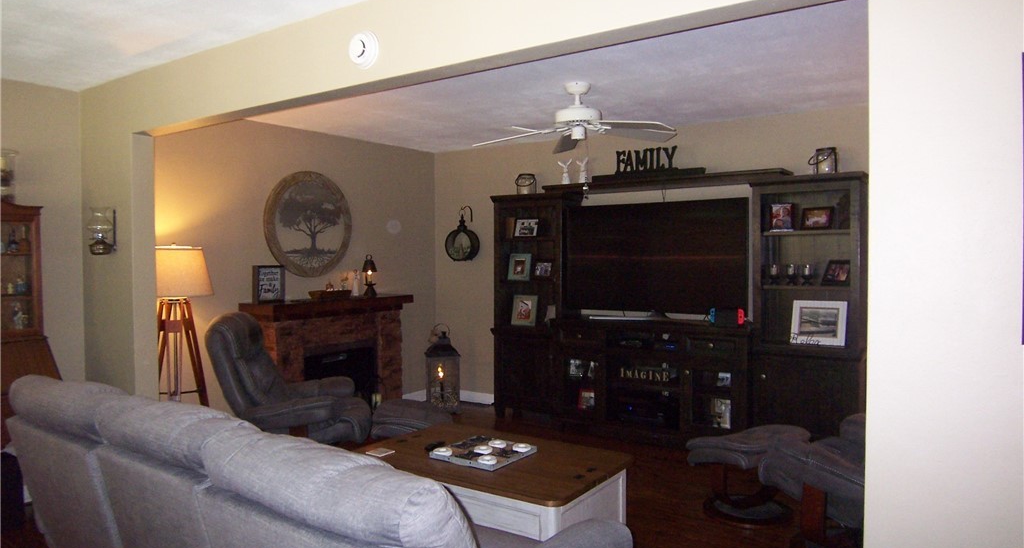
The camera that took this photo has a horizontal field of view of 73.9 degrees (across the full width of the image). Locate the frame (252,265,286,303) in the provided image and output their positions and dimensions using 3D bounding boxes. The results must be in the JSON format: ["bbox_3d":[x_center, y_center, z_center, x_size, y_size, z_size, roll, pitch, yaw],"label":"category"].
[{"bbox_3d":[-1.774,0.080,5.004,0.064,0.274,0.230,1,2,35],"label":"frame"}]

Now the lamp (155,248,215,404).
[{"bbox_3d":[-2.104,0.565,4.269,0.520,1.485,0.520,1,2,34],"label":"lamp"}]

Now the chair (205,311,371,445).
[{"bbox_3d":[-1.371,0.782,4.362,0.880,1.040,0.790,0,2,-8],"label":"chair"}]

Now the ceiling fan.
[{"bbox_3d":[0.366,-0.930,3.912,1.264,0.328,1.264,1,2,35],"label":"ceiling fan"}]

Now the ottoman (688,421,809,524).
[{"bbox_3d":[1.343,1.084,3.822,0.549,0.431,0.480,-1,2,-27],"label":"ottoman"}]

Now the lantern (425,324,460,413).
[{"bbox_3d":[-0.627,0.846,6.154,0.304,0.784,0.304,-1,2,-13],"label":"lantern"}]

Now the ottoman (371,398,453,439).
[{"bbox_3d":[-0.676,1.070,4.508,0.480,0.431,0.549,-1,2,-12],"label":"ottoman"}]

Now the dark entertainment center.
[{"bbox_3d":[1.135,0.279,5.227,2.880,1.970,0.460,1,2,34],"label":"dark entertainment center"}]

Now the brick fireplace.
[{"bbox_3d":[-1.438,0.735,5.503,0.410,1.074,1.420,1,2,34],"label":"brick fireplace"}]

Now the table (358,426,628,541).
[{"bbox_3d":[-0.118,1.092,3.247,1.220,0.465,0.710,1,2,34],"label":"table"}]

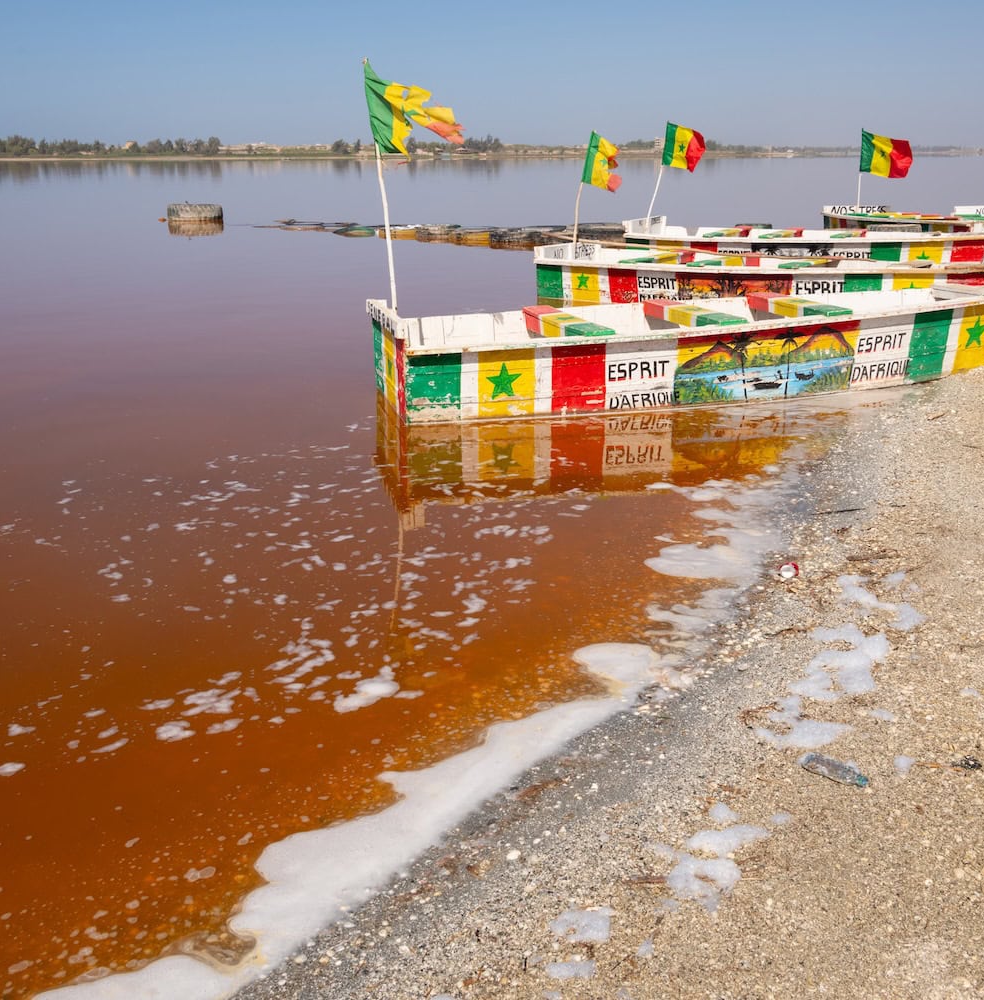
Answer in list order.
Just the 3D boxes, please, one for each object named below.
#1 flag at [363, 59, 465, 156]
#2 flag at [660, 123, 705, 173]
[{"bbox_3d":[-0.512,-2.554,7.057,0.700,0.580,0.180,-8,19,-24],"label":"flag"},{"bbox_3d":[3.002,-5.543,17.020,0.700,0.640,0.180,1,15,-26],"label":"flag"}]

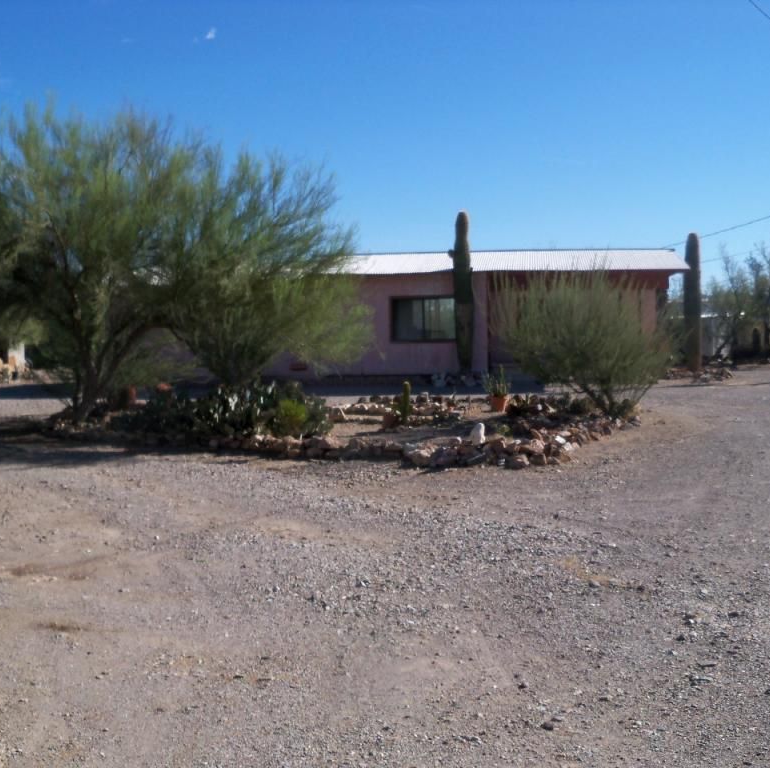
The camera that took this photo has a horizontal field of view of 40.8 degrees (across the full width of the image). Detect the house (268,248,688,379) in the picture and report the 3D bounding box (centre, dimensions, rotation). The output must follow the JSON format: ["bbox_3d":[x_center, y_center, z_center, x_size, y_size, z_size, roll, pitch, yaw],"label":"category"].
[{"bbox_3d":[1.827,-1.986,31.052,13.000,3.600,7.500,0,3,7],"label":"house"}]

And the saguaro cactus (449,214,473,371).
[{"bbox_3d":[1.957,-2.232,26.116,0.560,4.250,0.540,-1,3,0],"label":"saguaro cactus"}]

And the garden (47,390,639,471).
[{"bbox_3d":[-0.496,0.439,16.552,9.600,0.450,9.000,-1,3,0],"label":"garden"}]

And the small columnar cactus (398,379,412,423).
[{"bbox_3d":[0.316,0.234,16.941,0.200,0.700,0.200,-1,3,0],"label":"small columnar cactus"}]

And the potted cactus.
[{"bbox_3d":[2.058,0.074,19.036,0.480,0.850,0.480,-1,3,0],"label":"potted cactus"}]

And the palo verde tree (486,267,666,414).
[{"bbox_3d":[3.286,-0.720,17.389,3.000,2.500,2.900,-1,3,0],"label":"palo verde tree"}]

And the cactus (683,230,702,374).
[{"bbox_3d":[9.214,-2.446,30.916,0.500,4.200,0.500,-1,3,0],"label":"cactus"}]

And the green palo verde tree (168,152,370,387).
[{"bbox_3d":[-2.279,-1.913,19.421,4.200,4.750,4.200,-1,3,0],"label":"green palo verde tree"}]

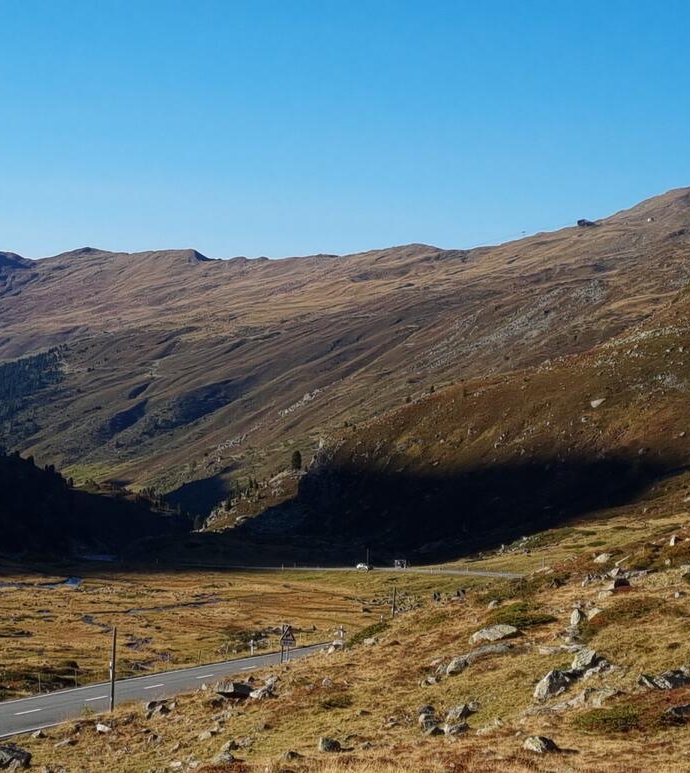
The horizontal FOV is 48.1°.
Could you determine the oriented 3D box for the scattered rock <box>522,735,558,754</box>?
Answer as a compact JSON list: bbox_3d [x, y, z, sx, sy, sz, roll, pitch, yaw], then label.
[{"bbox_3d":[3.588,6.570,14.200,0.650,0.370,0.500,-1,-9,14],"label":"scattered rock"}]

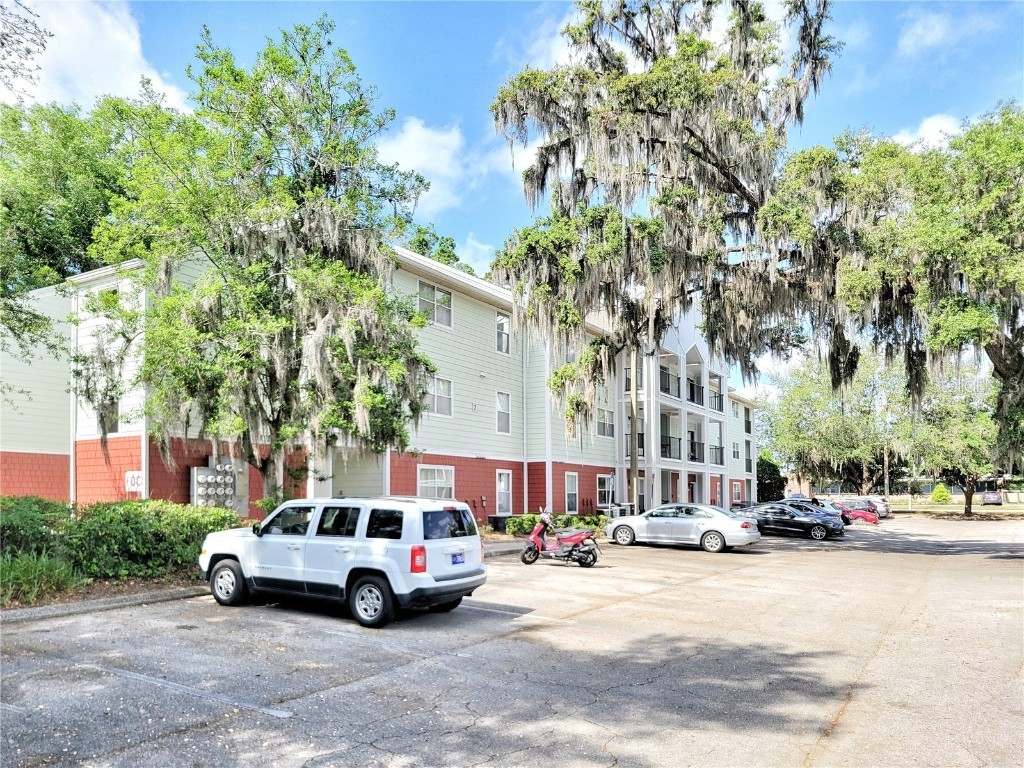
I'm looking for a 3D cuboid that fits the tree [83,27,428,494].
[{"bbox_3d":[-5.127,-1.860,16.919,7.000,11.500,6.500,3,-8,-18],"label":"tree"}]

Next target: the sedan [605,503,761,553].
[{"bbox_3d":[5.211,4.476,24.493,4.870,1.480,1.830,-3,-8,28],"label":"sedan"}]

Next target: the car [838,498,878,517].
[{"bbox_3d":[21.529,8.307,51.094,4.500,1.500,1.800,-3,-8,28],"label":"car"}]

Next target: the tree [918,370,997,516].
[{"bbox_3d":[33.319,4.562,57.663,6.000,10.600,6.000,-3,-8,30],"label":"tree"}]

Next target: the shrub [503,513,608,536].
[{"bbox_3d":[1.586,5.016,27.350,3.800,0.800,1.200,2,-7,-11],"label":"shrub"}]

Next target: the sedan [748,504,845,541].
[{"bbox_3d":[10.461,5.356,30.188,4.750,1.400,1.900,-3,-8,27],"label":"sedan"}]

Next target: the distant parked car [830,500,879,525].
[{"bbox_3d":[19.090,7.662,45.589,4.400,1.430,1.780,-3,-8,28],"label":"distant parked car"}]

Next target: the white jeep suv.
[{"bbox_3d":[-2.588,2.487,11.484,4.410,1.660,1.800,-3,-8,29],"label":"white jeep suv"}]

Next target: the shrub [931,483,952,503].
[{"bbox_3d":[42.457,10.718,76.125,2.100,2.000,2.100,-3,-8,29],"label":"shrub"}]

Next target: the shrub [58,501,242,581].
[{"bbox_3d":[-6.839,3.012,14.978,1.400,1.250,3.400,-3,-8,28],"label":"shrub"}]

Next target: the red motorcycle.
[{"bbox_3d":[1.187,3.722,18.378,1.920,1.250,0.720,-3,-8,27],"label":"red motorcycle"}]

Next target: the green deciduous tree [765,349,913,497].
[{"bbox_3d":[30.245,4.279,71.863,13.600,13.800,12.500,-2,-8,23],"label":"green deciduous tree"}]

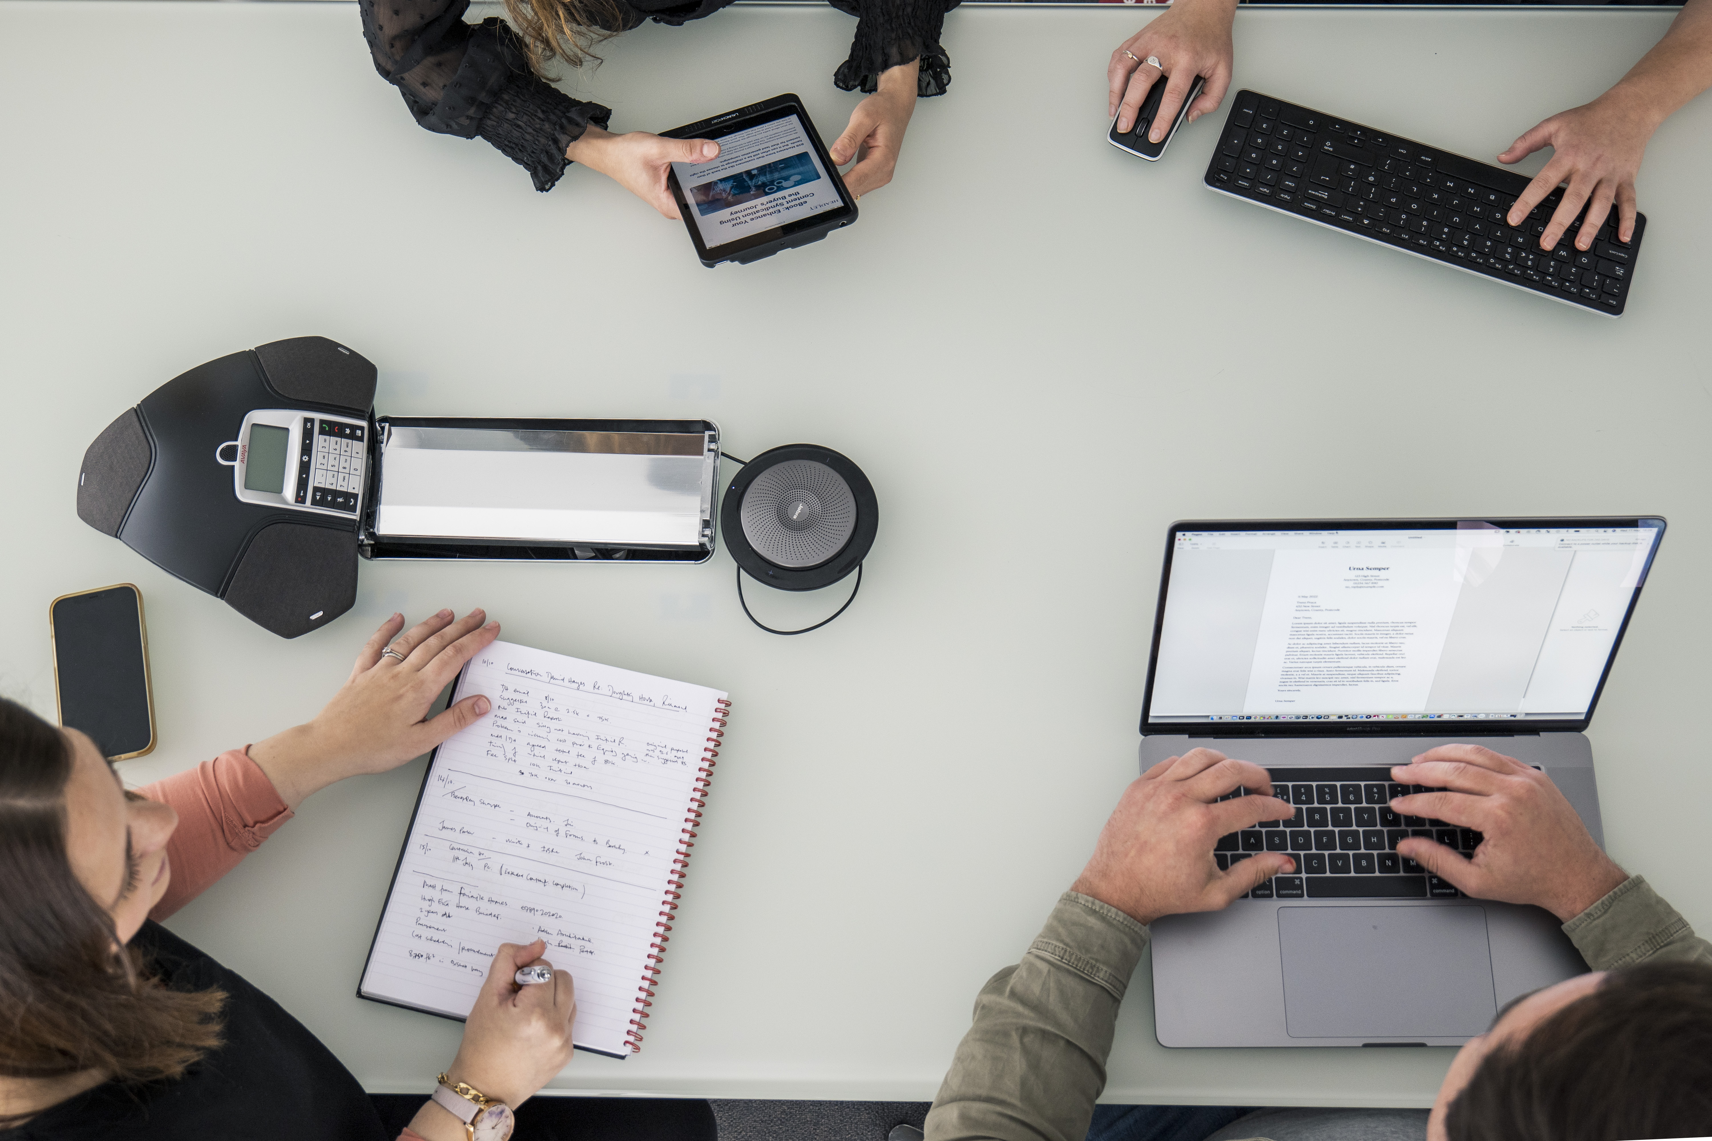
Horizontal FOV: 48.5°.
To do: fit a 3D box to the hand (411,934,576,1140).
[{"bbox_3d":[-0.260,0.349,1.391,0.095,0.073,0.167,29,72,10],"label":"hand"}]

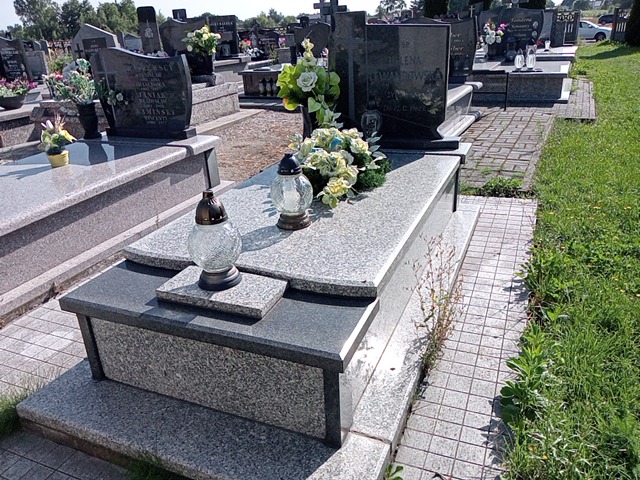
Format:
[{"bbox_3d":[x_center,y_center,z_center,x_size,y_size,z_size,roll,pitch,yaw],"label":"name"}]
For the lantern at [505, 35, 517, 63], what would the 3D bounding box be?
[{"bbox_3d":[3.045,-3.043,8.243,0.150,0.411,0.150,7,25,22],"label":"lantern"}]

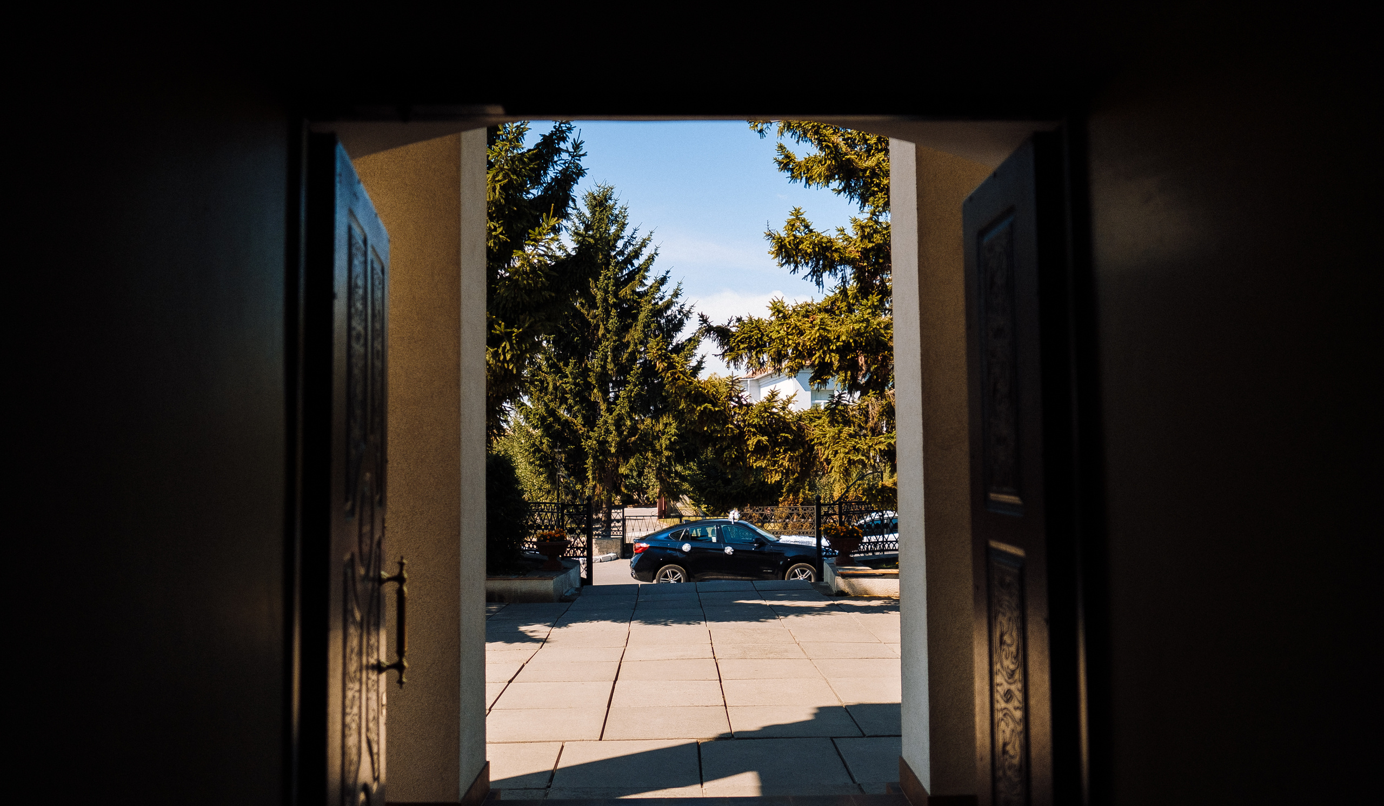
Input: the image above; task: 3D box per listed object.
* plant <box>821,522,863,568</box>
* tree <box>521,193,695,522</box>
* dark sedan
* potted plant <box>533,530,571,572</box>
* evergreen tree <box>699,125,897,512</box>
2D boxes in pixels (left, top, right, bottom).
[{"bbox_3d":[2.606,2.455,16.000,0.690,0.790,0.660,0,-3,-1],"label":"plant"},{"bbox_3d":[-2.816,-1.307,31.000,6.200,12.000,6.100,0,-3,-1],"label":"tree"},{"bbox_3d":[1.000,3.590,21.850,4.910,1.700,2.020,0,-3,-2],"label":"dark sedan"},{"bbox_3d":[-2.390,2.518,15.750,0.640,0.730,0.620,0,-3,-1],"label":"potted plant"},{"bbox_3d":[4.600,-3.400,20.300,8.700,15.000,8.500,0,-3,-1],"label":"evergreen tree"}]

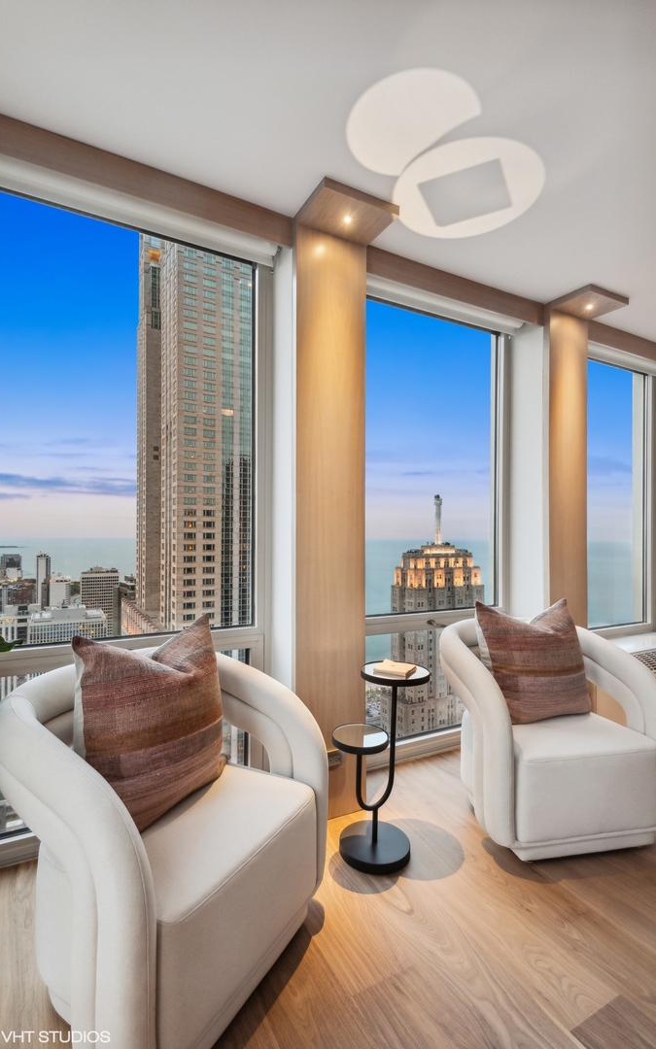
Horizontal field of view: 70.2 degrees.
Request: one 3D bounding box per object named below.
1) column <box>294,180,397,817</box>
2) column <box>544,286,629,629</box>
[{"bbox_3d":[0.066,-0.005,1.877,0.332,2.491,0.277,0,0,-28],"label":"column"},{"bbox_3d":[1.442,0.001,2.614,0.336,2.491,0.277,0,0,-28],"label":"column"}]

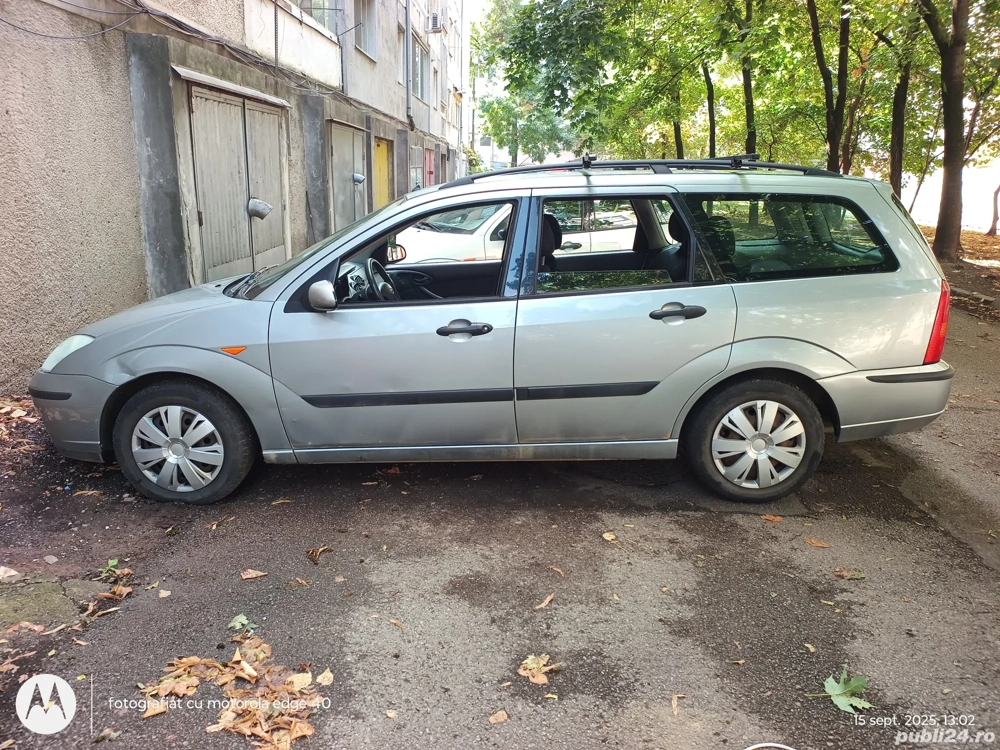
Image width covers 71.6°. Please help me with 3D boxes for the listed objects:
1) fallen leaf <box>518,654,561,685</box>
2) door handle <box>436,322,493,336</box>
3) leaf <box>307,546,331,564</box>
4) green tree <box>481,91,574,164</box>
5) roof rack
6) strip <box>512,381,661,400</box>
[{"bbox_3d":[0.122,0.907,2.136,0.130,0.024,0.120,0,16,3],"label":"fallen leaf"},{"bbox_3d":[-0.151,-0.194,2.957,0.240,0.058,0.050,-1,15,1],"label":"door handle"},{"bbox_3d":[-0.730,0.726,2.787,0.100,0.035,0.085,-6,17,-16],"label":"leaf"},{"bbox_3d":[0.805,-8.273,26.773,3.798,5.064,3.798,0,15,0],"label":"green tree"},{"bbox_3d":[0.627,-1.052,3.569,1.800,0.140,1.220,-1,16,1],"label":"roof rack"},{"bbox_3d":[0.379,0.071,3.014,0.632,0.060,0.023,-3,16,2],"label":"strip"}]

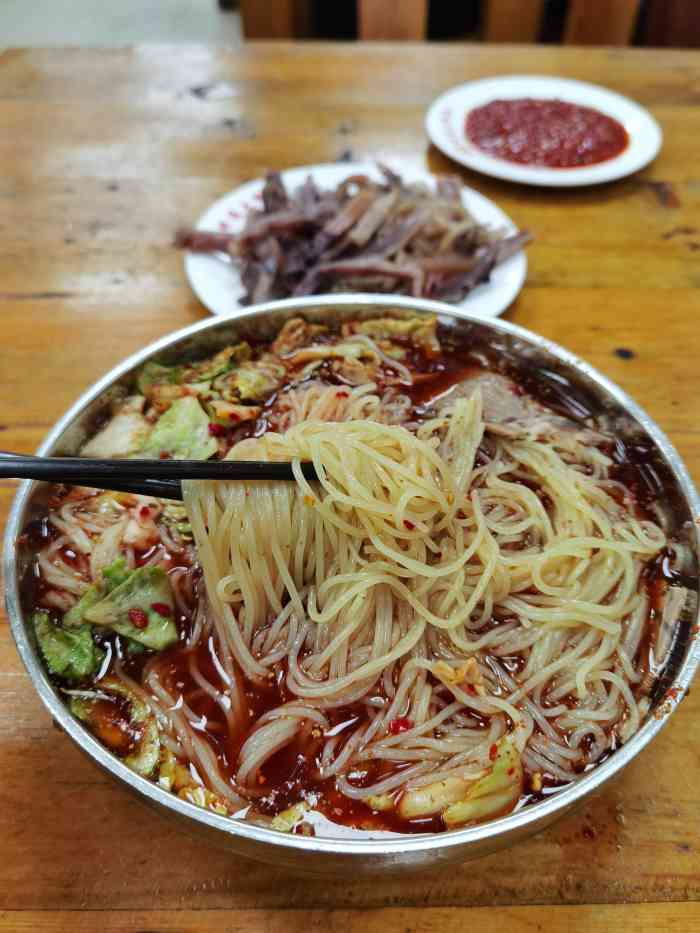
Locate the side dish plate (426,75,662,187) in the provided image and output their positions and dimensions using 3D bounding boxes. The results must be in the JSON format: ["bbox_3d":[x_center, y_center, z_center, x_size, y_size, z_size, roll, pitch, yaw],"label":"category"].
[{"bbox_3d":[0.142,-0.243,0.541,0.167,0.021,0.167,1,50,0],"label":"side dish plate"}]

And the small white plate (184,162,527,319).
[{"bbox_3d":[0.004,-0.122,0.439,0.200,0.023,0.200,0,50,0],"label":"small white plate"}]

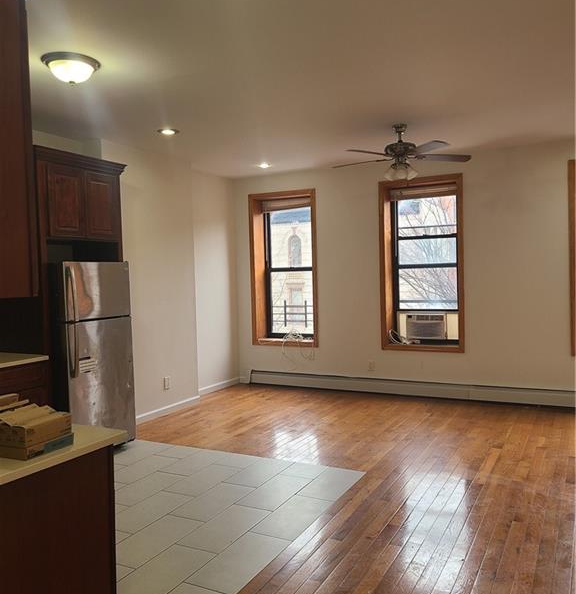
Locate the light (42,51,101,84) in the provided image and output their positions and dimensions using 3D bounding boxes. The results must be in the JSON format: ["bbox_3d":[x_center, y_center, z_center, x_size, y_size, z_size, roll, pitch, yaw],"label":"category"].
[{"bbox_3d":[-1.300,-1.356,3.476,0.340,0.143,0.340,-2,2,0],"label":"light"}]

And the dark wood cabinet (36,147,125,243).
[{"bbox_3d":[-2.036,-0.854,5.180,0.660,0.725,1.010,0,3,28],"label":"dark wood cabinet"}]

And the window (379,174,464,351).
[{"bbox_3d":[1.621,-0.378,6.910,0.986,2.043,0.230,0,3,28],"label":"window"}]

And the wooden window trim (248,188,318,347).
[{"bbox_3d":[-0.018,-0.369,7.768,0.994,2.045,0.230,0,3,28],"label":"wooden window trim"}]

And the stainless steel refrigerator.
[{"bbox_3d":[-1.932,0.530,5.198,0.770,1.678,0.750,0,3,28],"label":"stainless steel refrigerator"}]

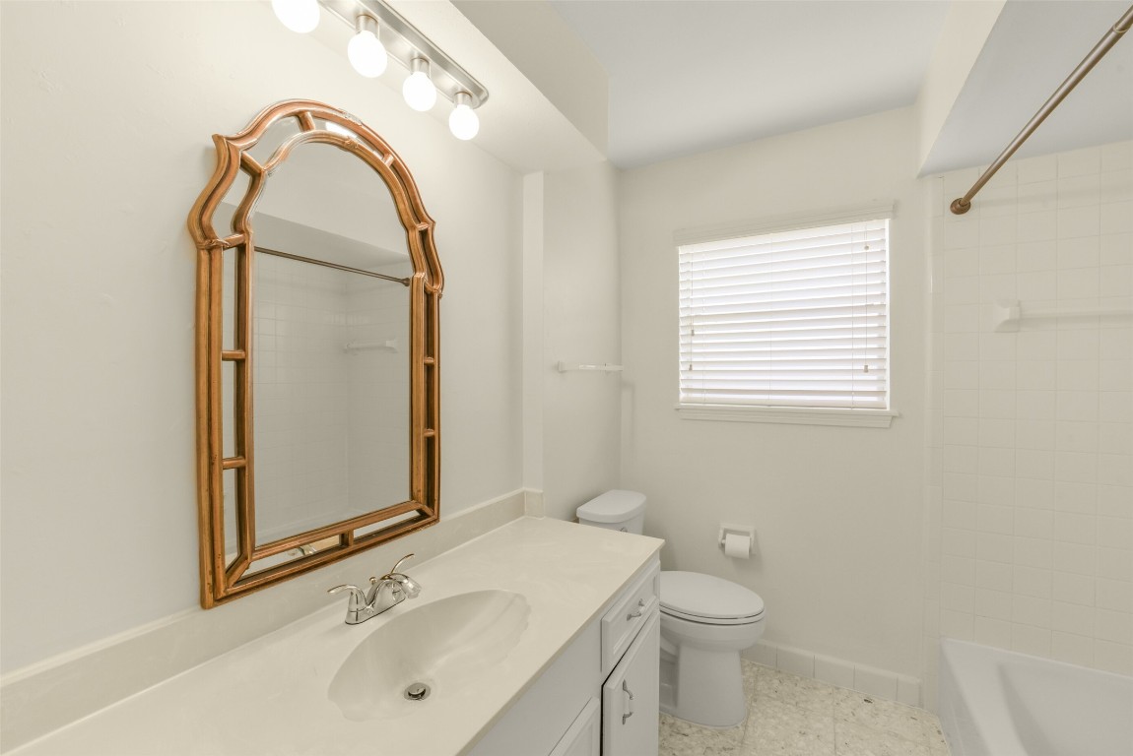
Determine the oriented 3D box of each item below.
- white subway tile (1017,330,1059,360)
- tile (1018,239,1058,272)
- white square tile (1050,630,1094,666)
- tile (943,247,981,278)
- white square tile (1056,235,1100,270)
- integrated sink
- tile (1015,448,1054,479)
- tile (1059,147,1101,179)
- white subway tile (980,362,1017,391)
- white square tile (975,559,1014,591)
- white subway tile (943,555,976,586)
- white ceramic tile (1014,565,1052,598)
[{"bbox_3d":[1.734,-0.118,1.629,0.107,0.108,0.009,0,1,27],"label":"white subway tile"},{"bbox_3d":[1.746,-0.450,1.637,0.108,0.108,0.008,0,1,26],"label":"tile"},{"bbox_3d":[1.832,0.979,1.591,0.107,0.104,0.009,0,0,30],"label":"white square tile"},{"bbox_3d":[1.550,-0.451,1.733,0.108,0.108,0.008,0,1,26],"label":"tile"},{"bbox_3d":[1.821,-0.446,1.571,0.108,0.108,0.009,0,1,27],"label":"white square tile"},{"bbox_3d":[-0.255,0.608,0.913,0.310,0.140,0.465,0,0,30],"label":"integrated sink"},{"bbox_3d":[1.724,0.317,1.627,0.108,0.108,0.009,0,1,27],"label":"tile"},{"bbox_3d":[1.822,-0.765,1.569,0.108,0.092,0.009,0,1,27],"label":"tile"},{"bbox_3d":[1.639,-0.009,1.679,0.107,0.108,0.010,0,0,27],"label":"white subway tile"},{"bbox_3d":[1.636,0.757,1.686,0.107,0.108,0.009,0,1,27],"label":"white square tile"},{"bbox_3d":[1.544,0.757,1.736,0.107,0.108,0.010,0,0,27],"label":"white subway tile"},{"bbox_3d":[1.723,0.753,1.631,0.108,0.108,0.009,0,1,27],"label":"white ceramic tile"}]

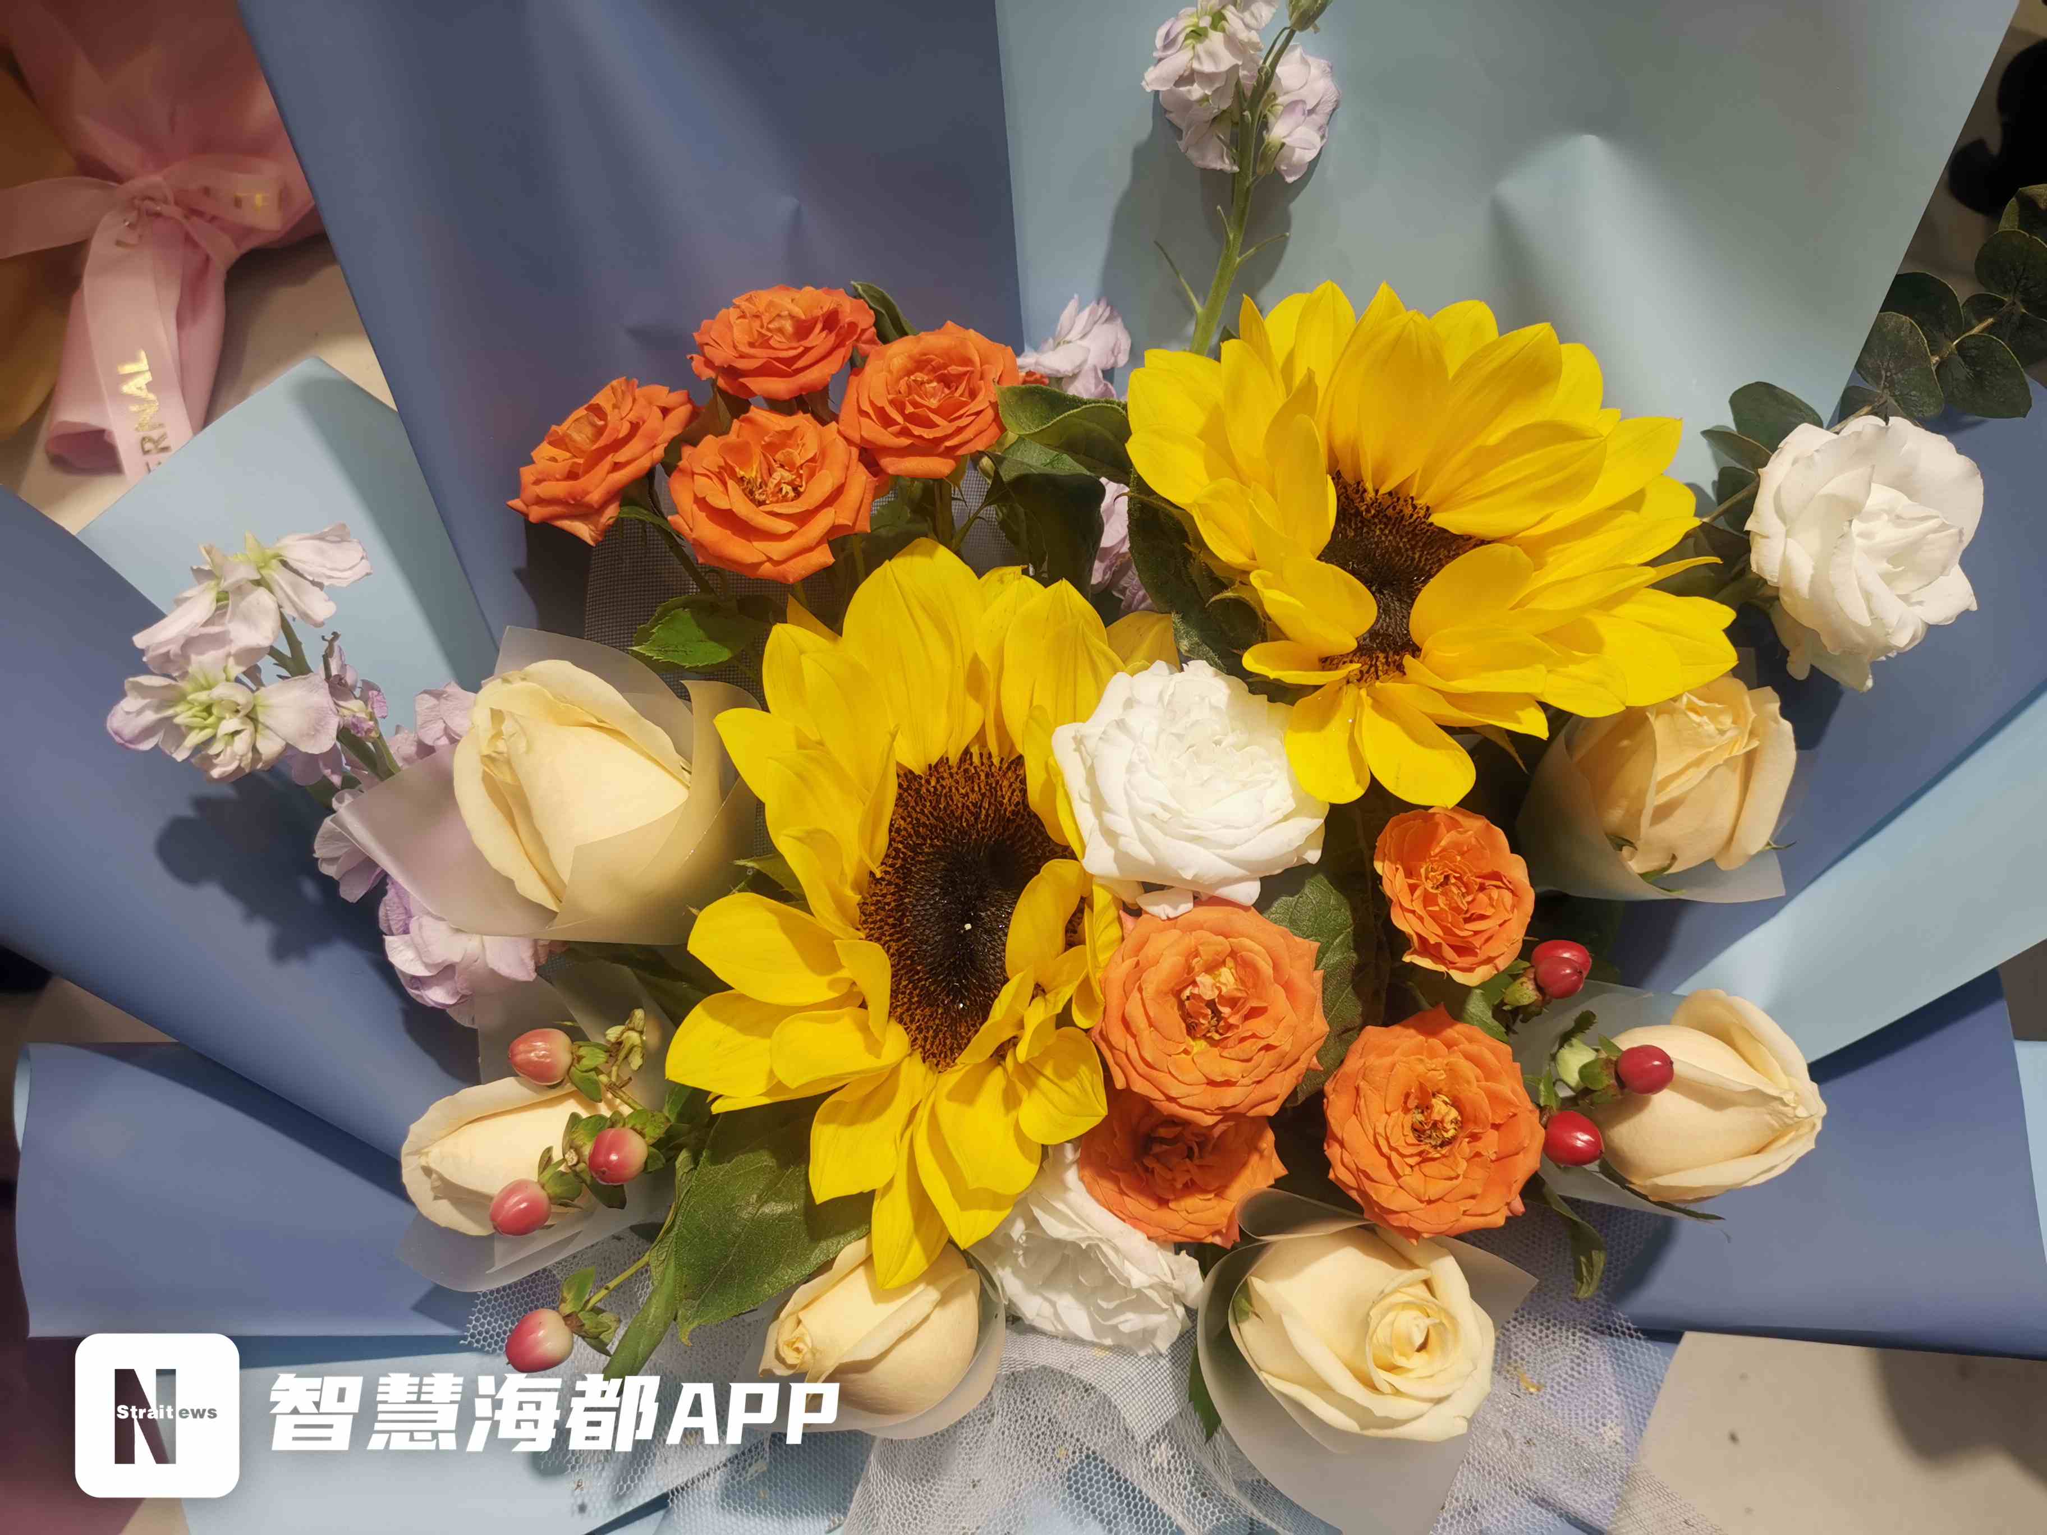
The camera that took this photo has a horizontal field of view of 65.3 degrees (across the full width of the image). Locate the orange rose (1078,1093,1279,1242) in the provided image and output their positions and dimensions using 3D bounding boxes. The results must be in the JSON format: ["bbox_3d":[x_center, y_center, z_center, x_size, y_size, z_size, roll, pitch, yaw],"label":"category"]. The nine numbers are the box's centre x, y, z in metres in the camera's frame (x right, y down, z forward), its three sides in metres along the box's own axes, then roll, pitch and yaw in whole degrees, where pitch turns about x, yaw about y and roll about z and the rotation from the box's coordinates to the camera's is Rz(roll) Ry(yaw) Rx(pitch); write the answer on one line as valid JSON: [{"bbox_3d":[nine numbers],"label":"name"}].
[{"bbox_3d":[0.038,0.093,0.385,0.049,0.034,0.049,0,84,-2],"label":"orange rose"}]

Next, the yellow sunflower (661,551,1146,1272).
[{"bbox_3d":[-0.025,0.032,0.352,0.123,0.052,0.153,0,82,28],"label":"yellow sunflower"}]

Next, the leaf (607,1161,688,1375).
[{"bbox_3d":[-0.097,0.130,0.410,0.014,0.010,0.060,21,81,-11],"label":"leaf"}]

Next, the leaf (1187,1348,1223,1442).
[{"bbox_3d":[0.048,0.162,0.415,0.011,0.027,0.005,-5,6,17],"label":"leaf"}]

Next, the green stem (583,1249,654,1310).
[{"bbox_3d":[-0.103,0.130,0.405,0.022,0.003,0.003,-40,90,-18],"label":"green stem"}]

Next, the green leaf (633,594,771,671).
[{"bbox_3d":[-0.084,-0.035,0.415,0.037,0.007,0.025,-8,46,-12],"label":"green leaf"}]

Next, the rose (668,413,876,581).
[{"bbox_3d":[-0.062,-0.067,0.395,0.050,0.035,0.050,1,63,-3],"label":"rose"}]

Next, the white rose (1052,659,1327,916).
[{"bbox_3d":[0.037,0.004,0.365,0.060,0.043,0.060,2,72,-7],"label":"white rose"}]

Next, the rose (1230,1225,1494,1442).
[{"bbox_3d":[0.077,0.130,0.365,0.055,0.052,0.050,0,72,-9],"label":"rose"}]

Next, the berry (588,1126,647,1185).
[{"bbox_3d":[-0.095,0.091,0.375,0.013,0.013,0.014,44,42,-2],"label":"berry"}]

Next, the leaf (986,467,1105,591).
[{"bbox_3d":[0.006,-0.058,0.395,0.027,0.012,0.034,0,96,0],"label":"leaf"}]

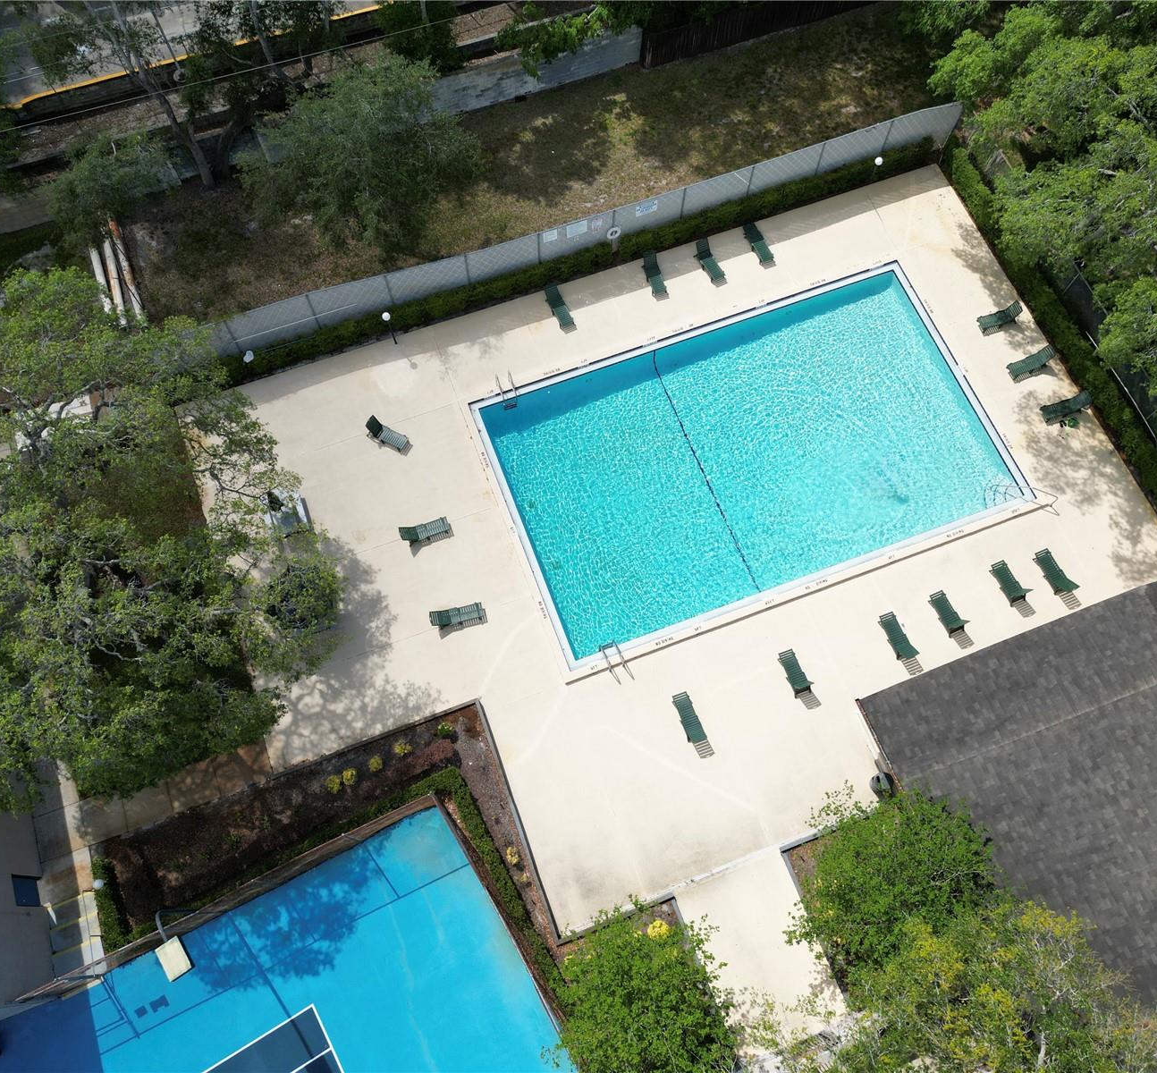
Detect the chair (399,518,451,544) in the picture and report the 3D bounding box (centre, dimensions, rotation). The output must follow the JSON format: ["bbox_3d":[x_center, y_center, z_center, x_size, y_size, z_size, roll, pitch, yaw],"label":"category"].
[{"bbox_3d":[-5.633,-0.227,36.468,1.800,0.820,0.620,-20,70,-7],"label":"chair"}]

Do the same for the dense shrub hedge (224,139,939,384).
[{"bbox_3d":[0.472,-11.338,40.540,31.500,1.150,0.800,-20,70,-7],"label":"dense shrub hedge"}]

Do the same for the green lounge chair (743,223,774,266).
[{"bbox_3d":[7.397,-12.086,40.919,0.620,0.800,1.680,-28,71,-10],"label":"green lounge chair"}]

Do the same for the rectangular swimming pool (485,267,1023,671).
[{"bbox_3d":[6.455,-3.036,38.618,18.300,1.500,11.100,-20,70,-7],"label":"rectangular swimming pool"}]

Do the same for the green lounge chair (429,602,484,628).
[{"bbox_3d":[-4.292,2.817,35.334,1.860,0.720,0.620,-14,69,-5],"label":"green lounge chair"}]

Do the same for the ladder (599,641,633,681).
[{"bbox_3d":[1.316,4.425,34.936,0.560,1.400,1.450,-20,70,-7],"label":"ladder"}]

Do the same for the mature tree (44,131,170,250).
[{"bbox_3d":[-18.264,-13.175,39.081,4.500,5.500,4.400,-20,70,-7],"label":"mature tree"}]

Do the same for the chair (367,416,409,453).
[{"bbox_3d":[-7.320,-3.905,37.823,1.620,0.970,0.620,28,72,11],"label":"chair"}]

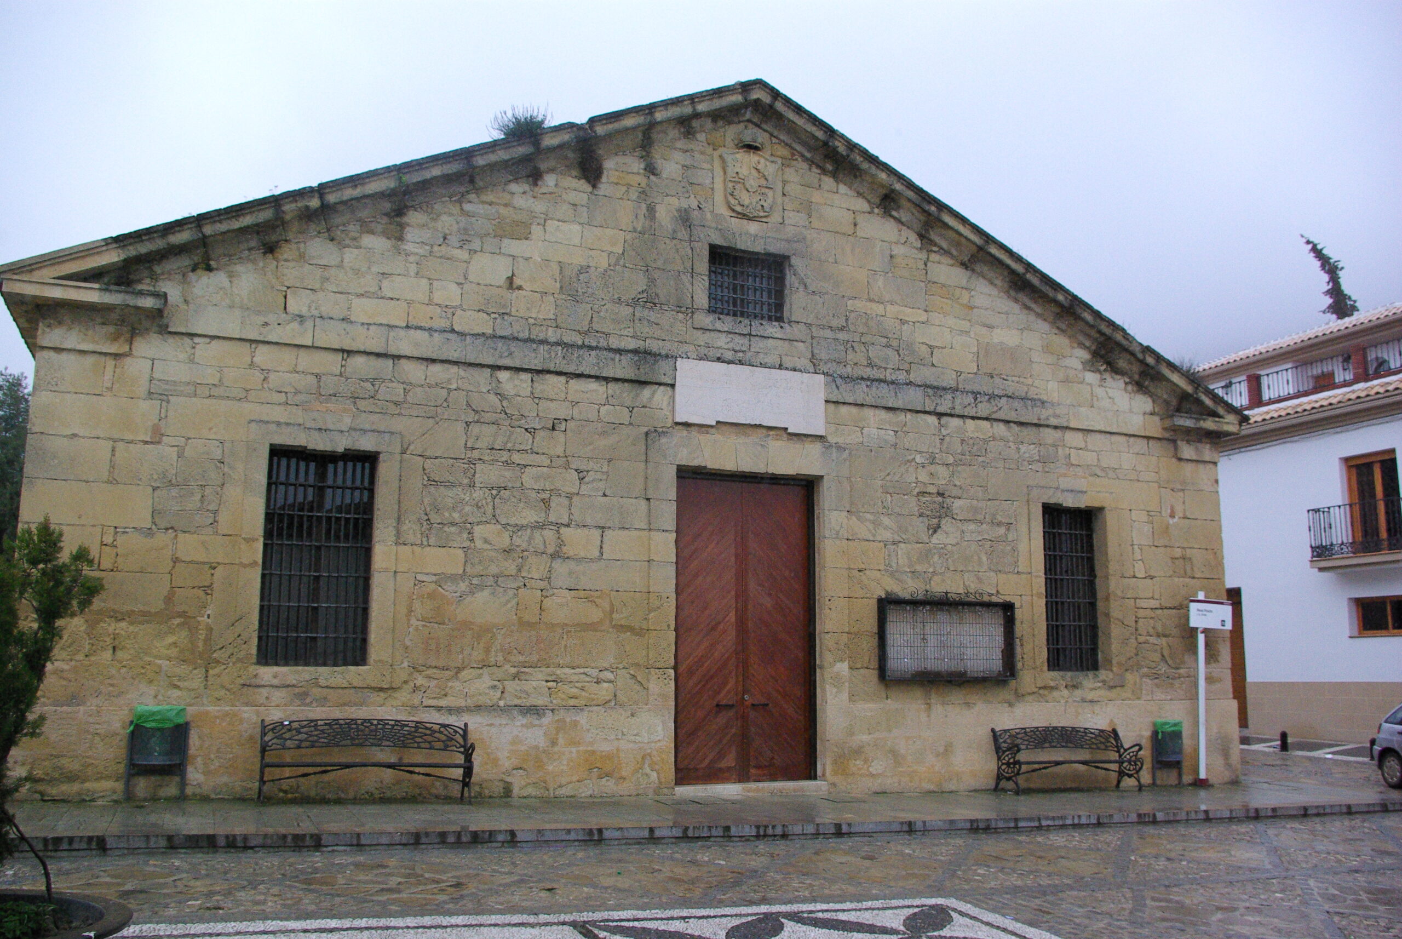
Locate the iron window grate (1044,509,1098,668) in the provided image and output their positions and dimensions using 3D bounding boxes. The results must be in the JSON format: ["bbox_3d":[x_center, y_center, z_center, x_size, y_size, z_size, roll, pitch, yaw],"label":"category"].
[{"bbox_3d":[4.925,1.592,15.691,1.008,2.180,0.050,4,-10,-21],"label":"iron window grate"}]

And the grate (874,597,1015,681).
[{"bbox_3d":[3.090,2.128,14.561,1.890,0.951,0.180,4,-10,-21],"label":"grate"}]

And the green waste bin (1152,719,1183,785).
[{"bbox_3d":[6.180,3.730,15.422,0.490,0.820,0.260,4,-10,-21],"label":"green waste bin"}]

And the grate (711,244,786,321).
[{"bbox_3d":[0.566,-2.273,14.471,1.071,0.863,0.050,4,-10,-21],"label":"grate"}]

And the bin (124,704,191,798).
[{"bbox_3d":[-5.114,2.650,11.007,0.510,0.840,0.270,4,-10,-21],"label":"bin"}]

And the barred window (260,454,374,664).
[{"bbox_3d":[-3.965,0.897,12.124,1.084,2.230,0.050,4,-10,-21],"label":"barred window"}]

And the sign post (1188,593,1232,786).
[{"bbox_3d":[6.901,2.953,15.791,0.740,2.540,0.120,7,-11,-21],"label":"sign post"}]

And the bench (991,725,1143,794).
[{"bbox_3d":[4.616,3.610,14.641,1.900,0.760,0.520,4,-10,-21],"label":"bench"}]

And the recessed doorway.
[{"bbox_3d":[0.542,1.894,13.958,1.802,3.553,0.080,4,-10,-21],"label":"recessed doorway"}]

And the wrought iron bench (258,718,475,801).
[{"bbox_3d":[-3.281,2.872,11.551,1.950,0.770,0.520,4,-10,-21],"label":"wrought iron bench"}]

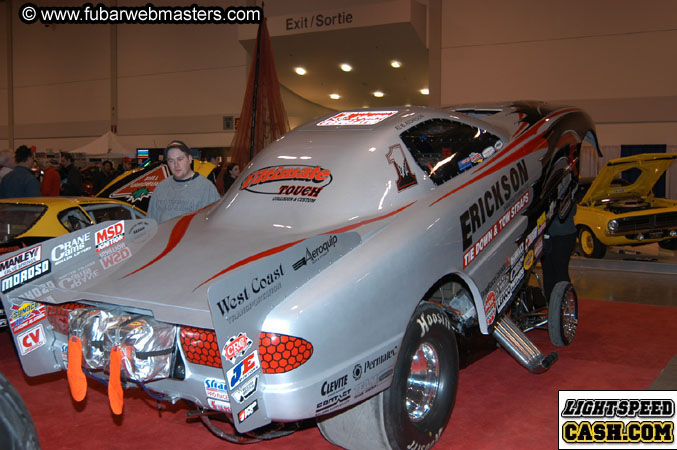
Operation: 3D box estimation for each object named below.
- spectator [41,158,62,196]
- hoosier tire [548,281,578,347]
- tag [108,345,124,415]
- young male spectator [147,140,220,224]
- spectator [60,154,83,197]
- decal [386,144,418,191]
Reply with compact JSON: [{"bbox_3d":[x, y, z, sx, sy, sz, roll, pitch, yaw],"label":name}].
[{"bbox_3d":[-5.823,-0.523,16.057,0.360,1.730,0.480,1,5,13],"label":"spectator"},{"bbox_3d":[2.019,0.794,7.080,0.125,0.590,0.590,3,5,31],"label":"hoosier tire"},{"bbox_3d":[-0.990,0.689,3.520,0.080,0.305,0.030,1,5,12],"label":"tag"},{"bbox_3d":[-1.129,0.272,5.806,0.540,1.790,0.340,0,4,-2],"label":"young male spectator"},{"bbox_3d":[-4.876,-0.423,14.455,0.370,1.790,0.480,0,4,-3],"label":"spectator"},{"bbox_3d":[0.393,-0.350,4.850,0.175,0.260,0.020,-22,0,-40],"label":"decal"}]

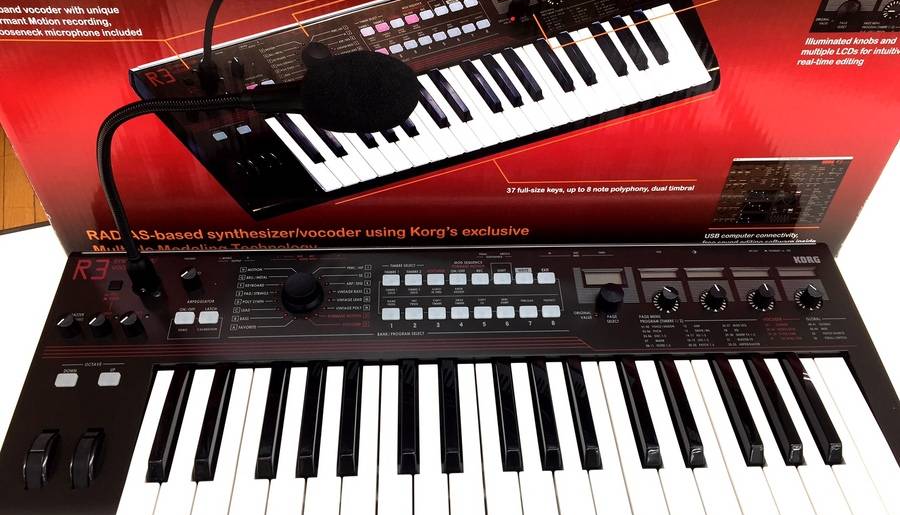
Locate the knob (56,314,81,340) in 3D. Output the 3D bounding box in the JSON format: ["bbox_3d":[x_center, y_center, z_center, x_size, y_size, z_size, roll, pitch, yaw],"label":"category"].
[{"bbox_3d":[-0.285,0.051,0.563,0.013,0.013,0.013,1,45,-1],"label":"knob"}]

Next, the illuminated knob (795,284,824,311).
[{"bbox_3d":[0.288,0.031,0.600,0.021,0.013,0.021,-1,49,-2],"label":"illuminated knob"}]

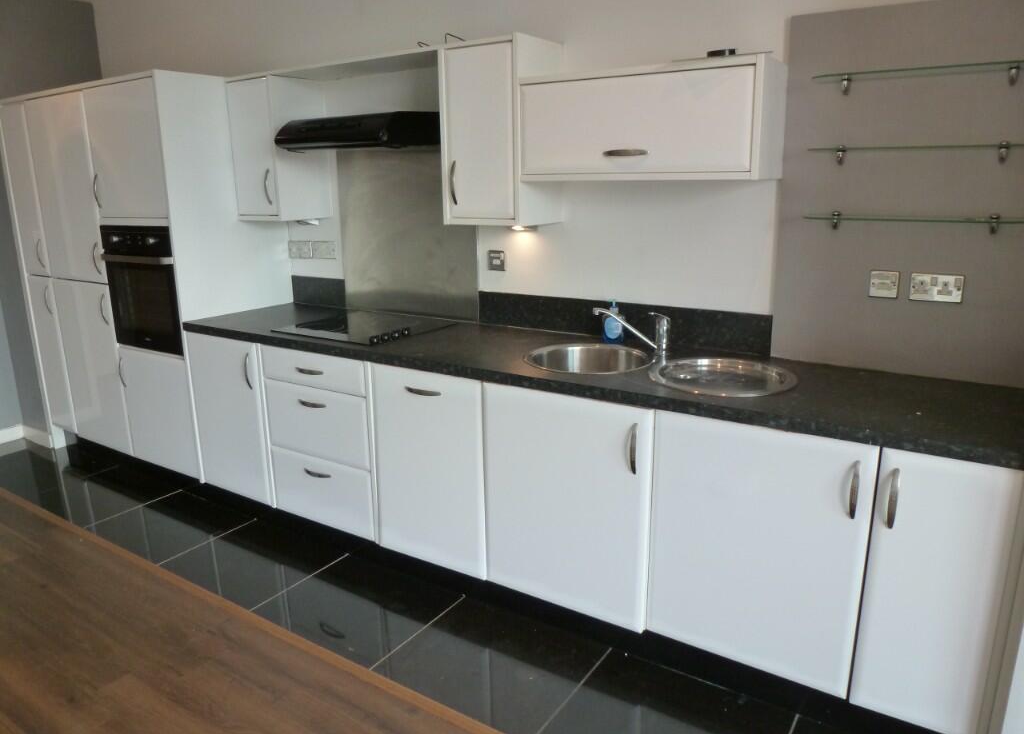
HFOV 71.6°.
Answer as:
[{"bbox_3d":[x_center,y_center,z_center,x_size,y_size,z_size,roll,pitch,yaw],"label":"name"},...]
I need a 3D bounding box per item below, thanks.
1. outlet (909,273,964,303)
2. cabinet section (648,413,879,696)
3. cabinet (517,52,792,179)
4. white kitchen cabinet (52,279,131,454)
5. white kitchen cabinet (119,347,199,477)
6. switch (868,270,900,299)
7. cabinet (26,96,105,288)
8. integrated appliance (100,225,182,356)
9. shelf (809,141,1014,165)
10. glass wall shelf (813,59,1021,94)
[{"bbox_3d":[1.294,-0.238,2.128,0.143,0.084,0.012,8,17,32],"label":"outlet"},{"bbox_3d":[0.833,0.467,2.271,0.590,0.750,0.580,8,17,31],"label":"cabinet section"},{"bbox_3d":[0.446,-0.786,2.341,0.806,0.335,0.295,8,16,32],"label":"cabinet"},{"bbox_3d":[-2.112,-0.069,4.015,0.606,0.921,0.580,8,17,32],"label":"white kitchen cabinet"},{"bbox_3d":[-1.557,0.153,3.663,0.565,0.575,0.575,8,16,32],"label":"white kitchen cabinet"},{"bbox_3d":[1.169,-0.258,2.206,0.084,0.085,0.012,8,17,32],"label":"switch"},{"bbox_3d":[-2.042,-0.924,3.717,0.570,0.890,0.575,8,16,32],"label":"cabinet"},{"bbox_3d":[-1.625,-0.428,3.564,0.592,0.591,0.550,8,17,32],"label":"integrated appliance"},{"bbox_3d":[1.147,-0.611,2.015,0.565,0.042,0.125,8,16,32],"label":"shelf"},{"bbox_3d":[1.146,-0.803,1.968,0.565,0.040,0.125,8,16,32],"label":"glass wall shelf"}]

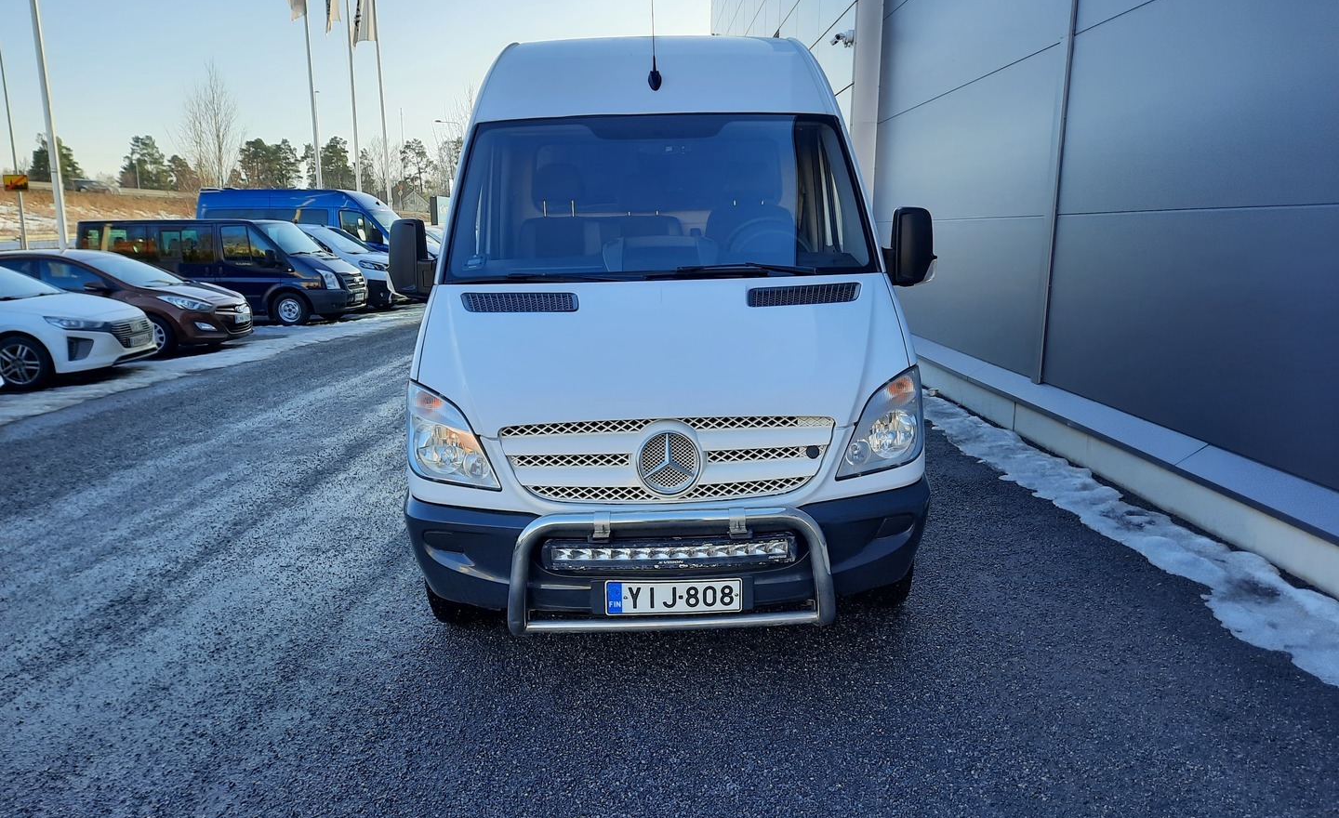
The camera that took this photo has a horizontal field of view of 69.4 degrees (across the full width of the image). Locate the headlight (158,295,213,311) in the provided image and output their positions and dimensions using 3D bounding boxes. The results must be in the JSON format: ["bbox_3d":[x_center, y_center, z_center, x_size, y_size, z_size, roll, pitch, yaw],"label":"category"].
[{"bbox_3d":[-6.938,-1.525,13.929,0.550,0.200,0.380,0,10,2],"label":"headlight"}]

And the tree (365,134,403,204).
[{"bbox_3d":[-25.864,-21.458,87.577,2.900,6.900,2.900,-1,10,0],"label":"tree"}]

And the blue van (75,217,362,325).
[{"bbox_3d":[-8.624,-2.717,18.978,4.920,2.000,2.000,0,10,2],"label":"blue van"}]

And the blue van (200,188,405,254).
[{"bbox_3d":[-9.030,-4.244,25.153,5.800,2.780,2.020,0,10,2],"label":"blue van"}]

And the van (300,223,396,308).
[{"bbox_3d":[-8.651,-3.132,21.453,4.950,1.920,1.950,0,10,2],"label":"van"}]

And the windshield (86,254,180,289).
[{"bbox_3d":[-7.923,-2.096,14.490,0.750,0.460,1.330,0,10,2],"label":"windshield"}]

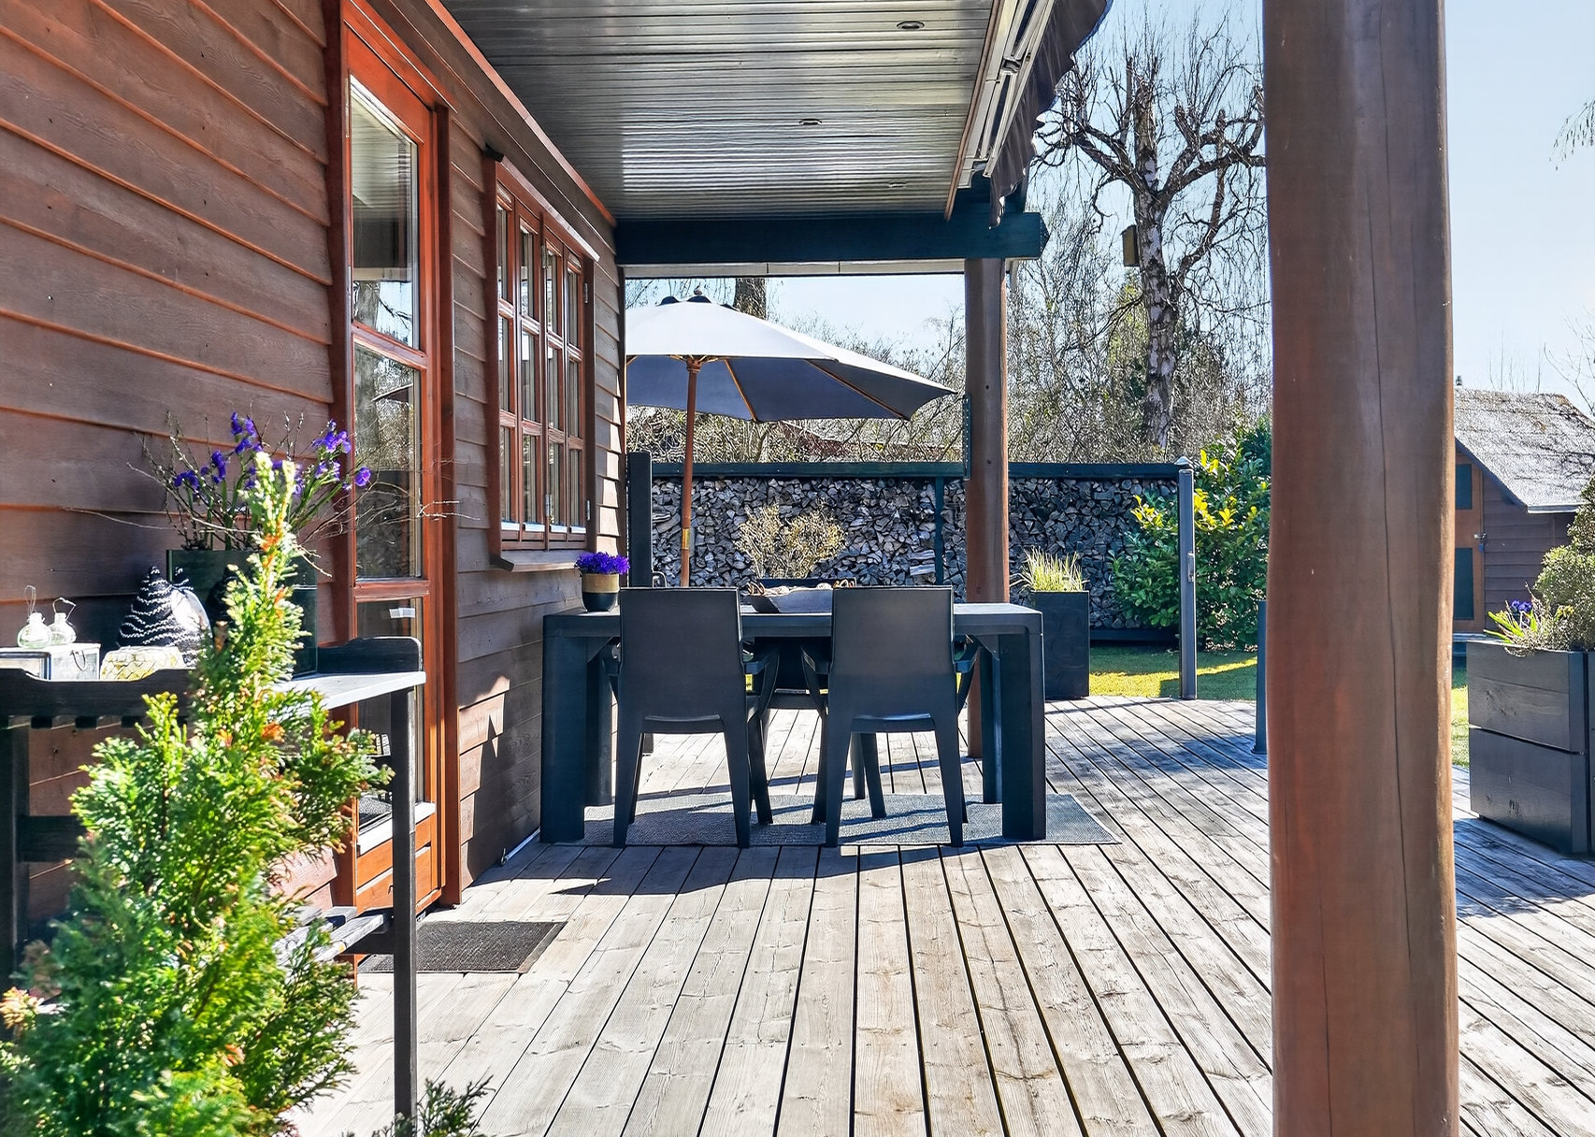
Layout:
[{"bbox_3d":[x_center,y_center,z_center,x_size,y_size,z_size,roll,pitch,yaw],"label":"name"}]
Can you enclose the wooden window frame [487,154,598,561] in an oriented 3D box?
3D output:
[{"bbox_3d":[-0.862,-0.633,6.570,0.100,1.230,1.980,-1,1,2],"label":"wooden window frame"}]

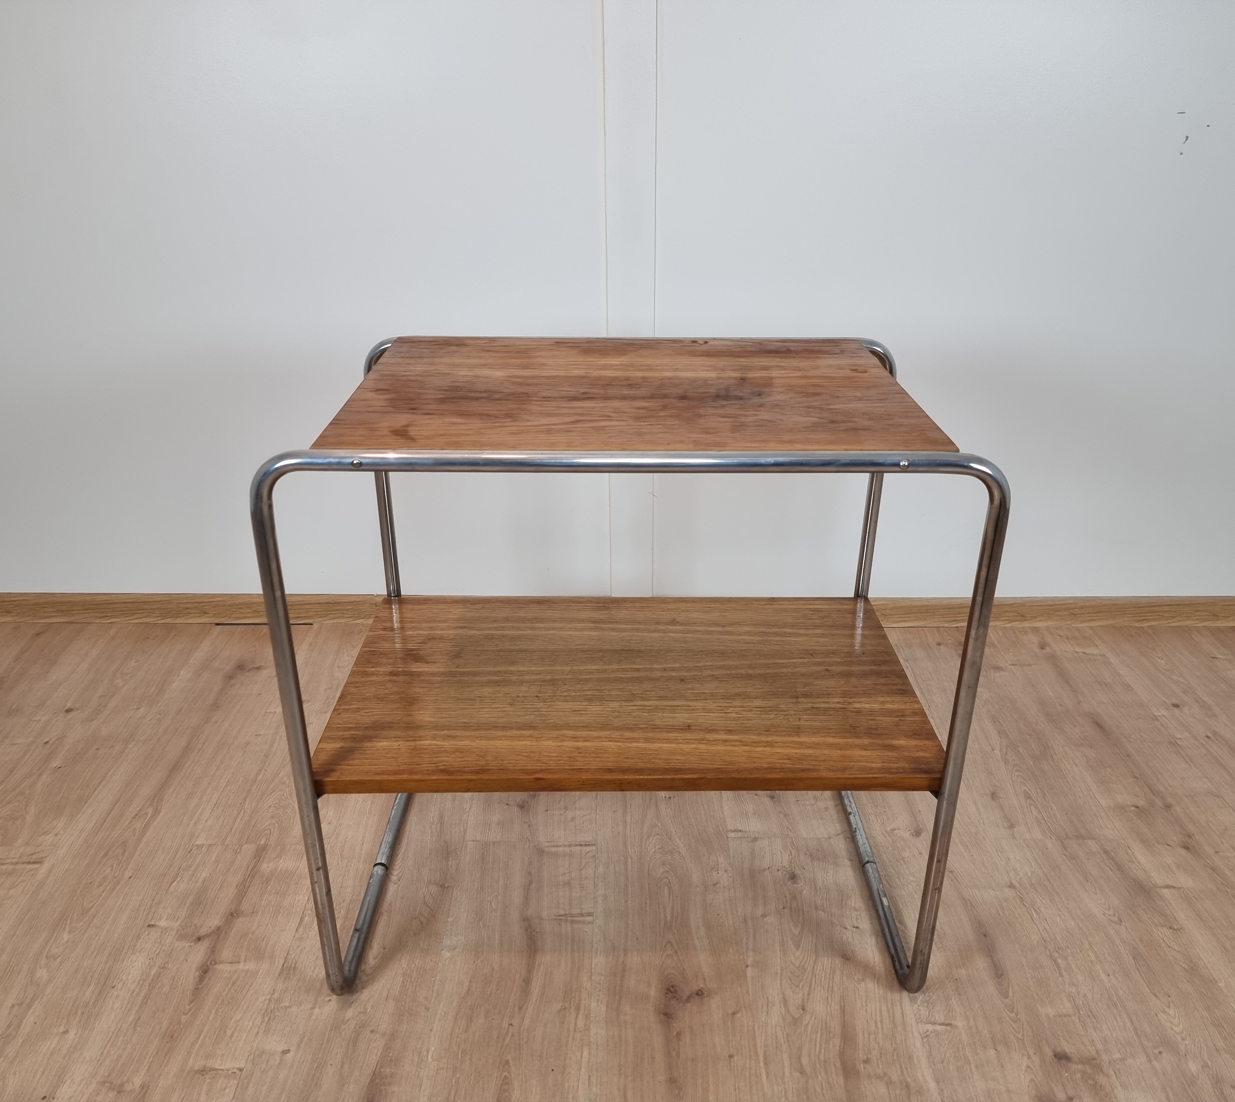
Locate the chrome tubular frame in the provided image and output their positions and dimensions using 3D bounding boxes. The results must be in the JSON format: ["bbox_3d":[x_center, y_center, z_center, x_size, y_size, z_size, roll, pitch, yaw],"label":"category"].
[{"bbox_3d":[0.013,0.133,1.267,0.700,0.699,0.468,0,25,0],"label":"chrome tubular frame"}]

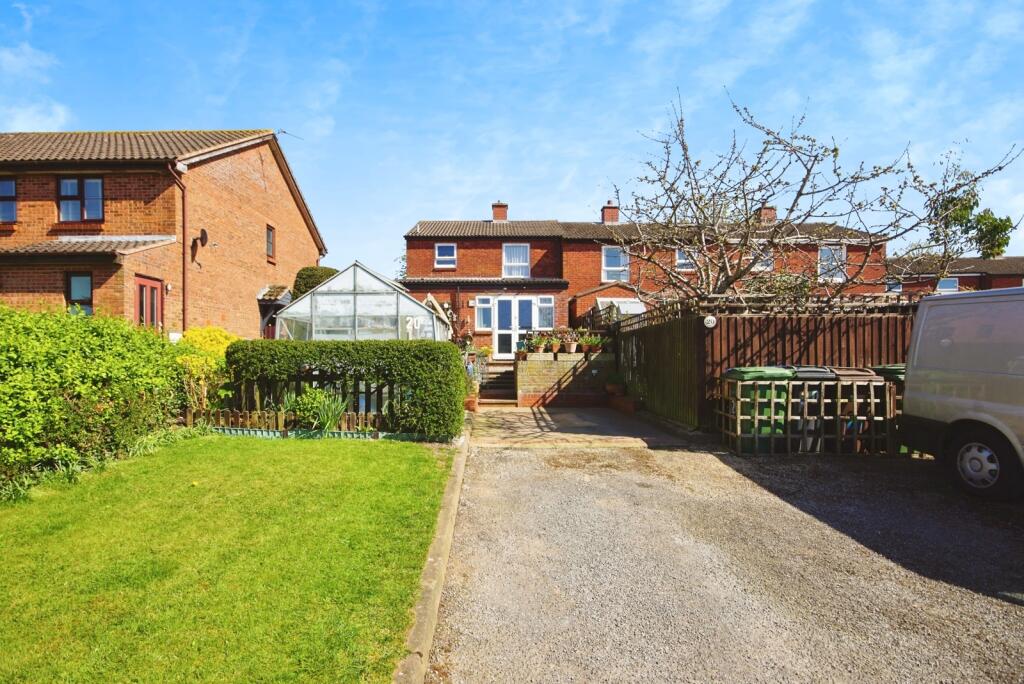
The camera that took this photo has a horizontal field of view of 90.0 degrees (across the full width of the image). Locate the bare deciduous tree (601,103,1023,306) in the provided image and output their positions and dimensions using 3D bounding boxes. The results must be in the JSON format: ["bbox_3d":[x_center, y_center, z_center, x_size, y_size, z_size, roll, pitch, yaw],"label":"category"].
[{"bbox_3d":[5.900,-1.750,10.100,7.600,5.800,5.500,0,0,0],"label":"bare deciduous tree"}]

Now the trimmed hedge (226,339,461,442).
[{"bbox_3d":[-2.520,0.690,7.850,3.450,1.380,1.000,0,0,5],"label":"trimmed hedge"}]

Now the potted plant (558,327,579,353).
[{"bbox_3d":[1.260,-0.050,11.400,0.430,0.560,0.400,0,0,0],"label":"potted plant"}]

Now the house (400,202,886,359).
[{"bbox_3d":[4.500,-2.450,19.800,16.500,6.100,6.900,0,0,0],"label":"house"}]

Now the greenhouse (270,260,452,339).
[{"bbox_3d":[-2.780,-0.050,10.500,2.800,2.720,3.000,0,0,0],"label":"greenhouse"}]

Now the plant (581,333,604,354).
[{"bbox_3d":[1.790,0.020,11.400,0.500,0.470,0.400,0,0,0],"label":"plant"}]

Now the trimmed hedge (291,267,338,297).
[{"bbox_3d":[-5.750,-0.700,15.500,1.900,3.100,2.000,0,0,0],"label":"trimmed hedge"}]

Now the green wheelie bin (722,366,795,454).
[{"bbox_3d":[3.300,0.875,6.920,0.600,1.070,0.730,0,0,0],"label":"green wheelie bin"}]

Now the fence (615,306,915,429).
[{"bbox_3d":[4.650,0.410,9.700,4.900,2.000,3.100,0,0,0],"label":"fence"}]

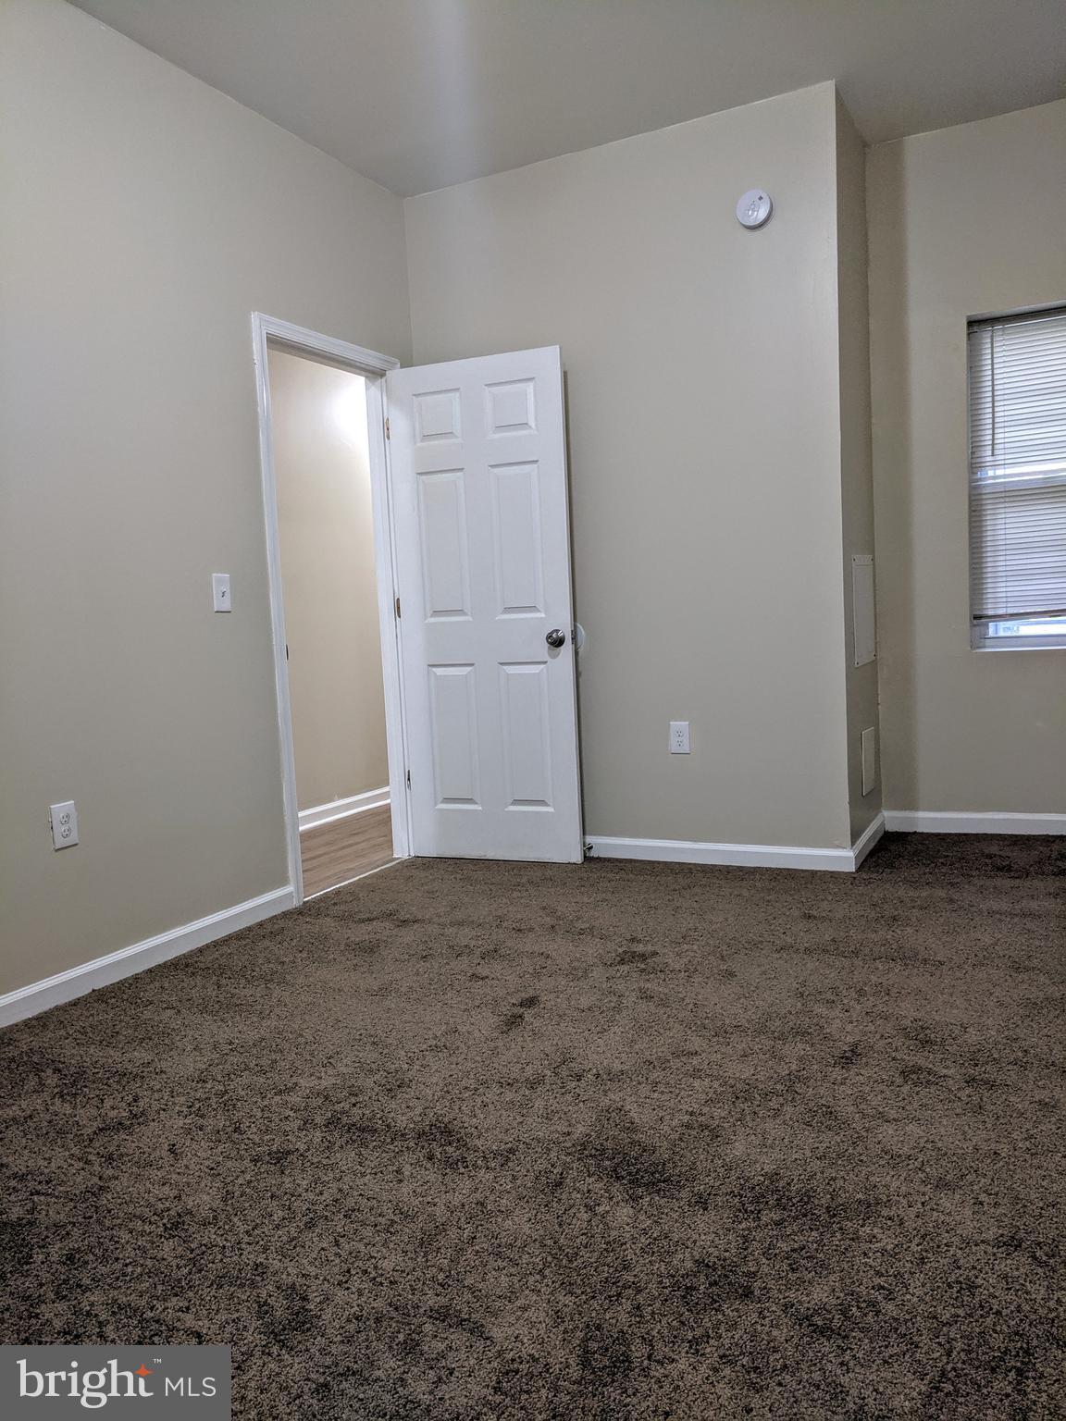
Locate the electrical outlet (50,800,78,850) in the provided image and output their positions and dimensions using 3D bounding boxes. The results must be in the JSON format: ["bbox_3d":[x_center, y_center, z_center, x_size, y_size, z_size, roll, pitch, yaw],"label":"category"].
[{"bbox_3d":[-1.307,0.324,2.986,0.011,0.123,0.079,0,5,27],"label":"electrical outlet"}]

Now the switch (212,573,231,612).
[{"bbox_3d":[-1.027,-0.389,3.541,0.015,0.121,0.075,0,5,27],"label":"switch"}]

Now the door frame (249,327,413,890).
[{"bbox_3d":[-0.758,-0.368,4.182,0.136,2.098,0.890,0,5,27],"label":"door frame"}]

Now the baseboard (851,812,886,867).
[{"bbox_3d":[1.366,0.525,4.335,0.013,0.092,0.750,0,5,27],"label":"baseboard"}]

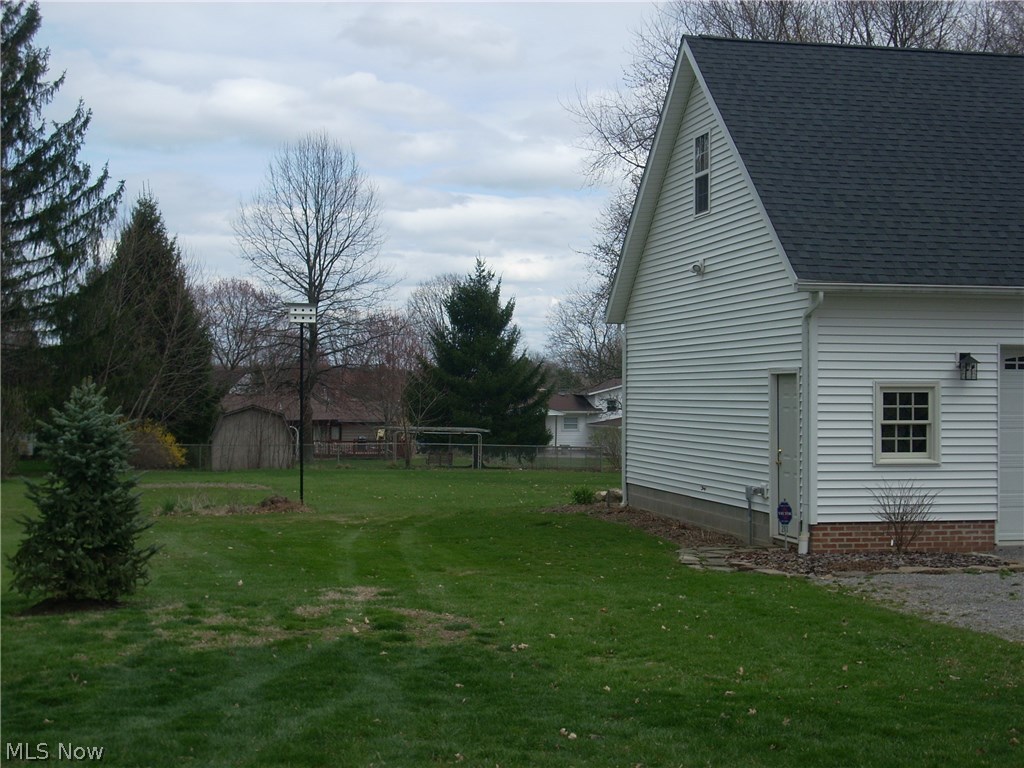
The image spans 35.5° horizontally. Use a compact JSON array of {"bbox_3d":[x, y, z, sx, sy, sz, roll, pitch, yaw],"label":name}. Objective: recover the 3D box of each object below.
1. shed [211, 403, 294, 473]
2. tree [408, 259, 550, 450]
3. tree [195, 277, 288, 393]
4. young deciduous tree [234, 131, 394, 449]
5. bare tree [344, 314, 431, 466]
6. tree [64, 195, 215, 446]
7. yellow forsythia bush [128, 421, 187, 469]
[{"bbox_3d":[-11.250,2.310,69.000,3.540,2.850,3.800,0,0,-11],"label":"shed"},{"bbox_3d":[-1.440,-0.960,71.000,6.310,9.250,6.200,0,0,-11],"label":"tree"},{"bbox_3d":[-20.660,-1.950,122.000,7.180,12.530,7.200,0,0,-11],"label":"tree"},{"bbox_3d":[-10.140,-4.520,82.000,8.210,16.990,8.000,0,0,-11],"label":"young deciduous tree"},{"bbox_3d":[-5.850,0.160,75.000,4.040,7.420,4.000,0,0,-11],"label":"bare tree"},{"bbox_3d":[-16.890,-2.490,73.000,6.950,12.340,6.800,0,0,-11],"label":"tree"},{"bbox_3d":[-14.950,2.550,67.000,2.600,2.030,2.300,0,0,-11],"label":"yellow forsythia bush"}]

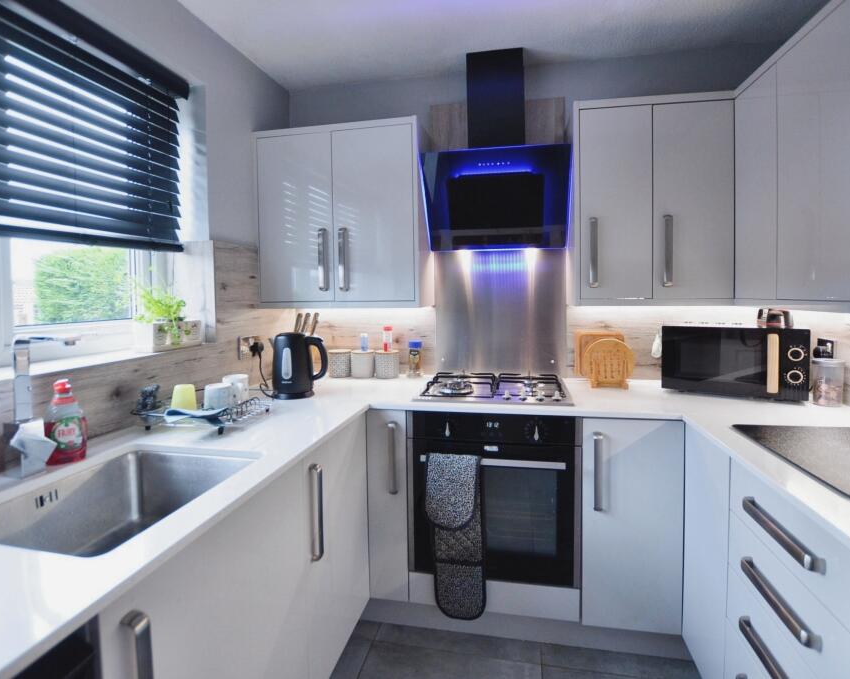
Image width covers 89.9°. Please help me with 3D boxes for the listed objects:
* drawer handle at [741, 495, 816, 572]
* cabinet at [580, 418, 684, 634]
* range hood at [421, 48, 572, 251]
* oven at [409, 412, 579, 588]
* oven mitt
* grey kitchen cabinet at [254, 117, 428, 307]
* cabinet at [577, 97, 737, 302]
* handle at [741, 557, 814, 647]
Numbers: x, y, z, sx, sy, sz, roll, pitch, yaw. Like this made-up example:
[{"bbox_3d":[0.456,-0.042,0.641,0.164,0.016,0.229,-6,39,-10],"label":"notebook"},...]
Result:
[{"bbox_3d":[0.702,0.380,0.843,0.030,0.022,0.222,1,5,11],"label":"drawer handle"},{"bbox_3d":[0.733,0.591,1.666,0.305,0.715,0.560,1,5,11],"label":"cabinet"},{"bbox_3d":[0.304,-0.791,1.821,0.597,0.790,0.311,1,5,11],"label":"range hood"},{"bbox_3d":[0.282,0.531,1.726,0.597,0.597,0.570,1,5,11],"label":"oven"},{"bbox_3d":[0.108,0.675,1.462,0.205,0.577,0.070,1,5,11],"label":"oven mitt"},{"bbox_3d":[-0.361,-0.534,1.971,0.745,0.770,0.326,1,5,11],"label":"grey kitchen cabinet"},{"bbox_3d":[0.869,-0.520,1.725,0.545,0.760,0.326,1,5,11],"label":"cabinet"},{"bbox_3d":[0.703,0.521,0.854,0.030,0.022,0.223,1,5,11],"label":"handle"}]

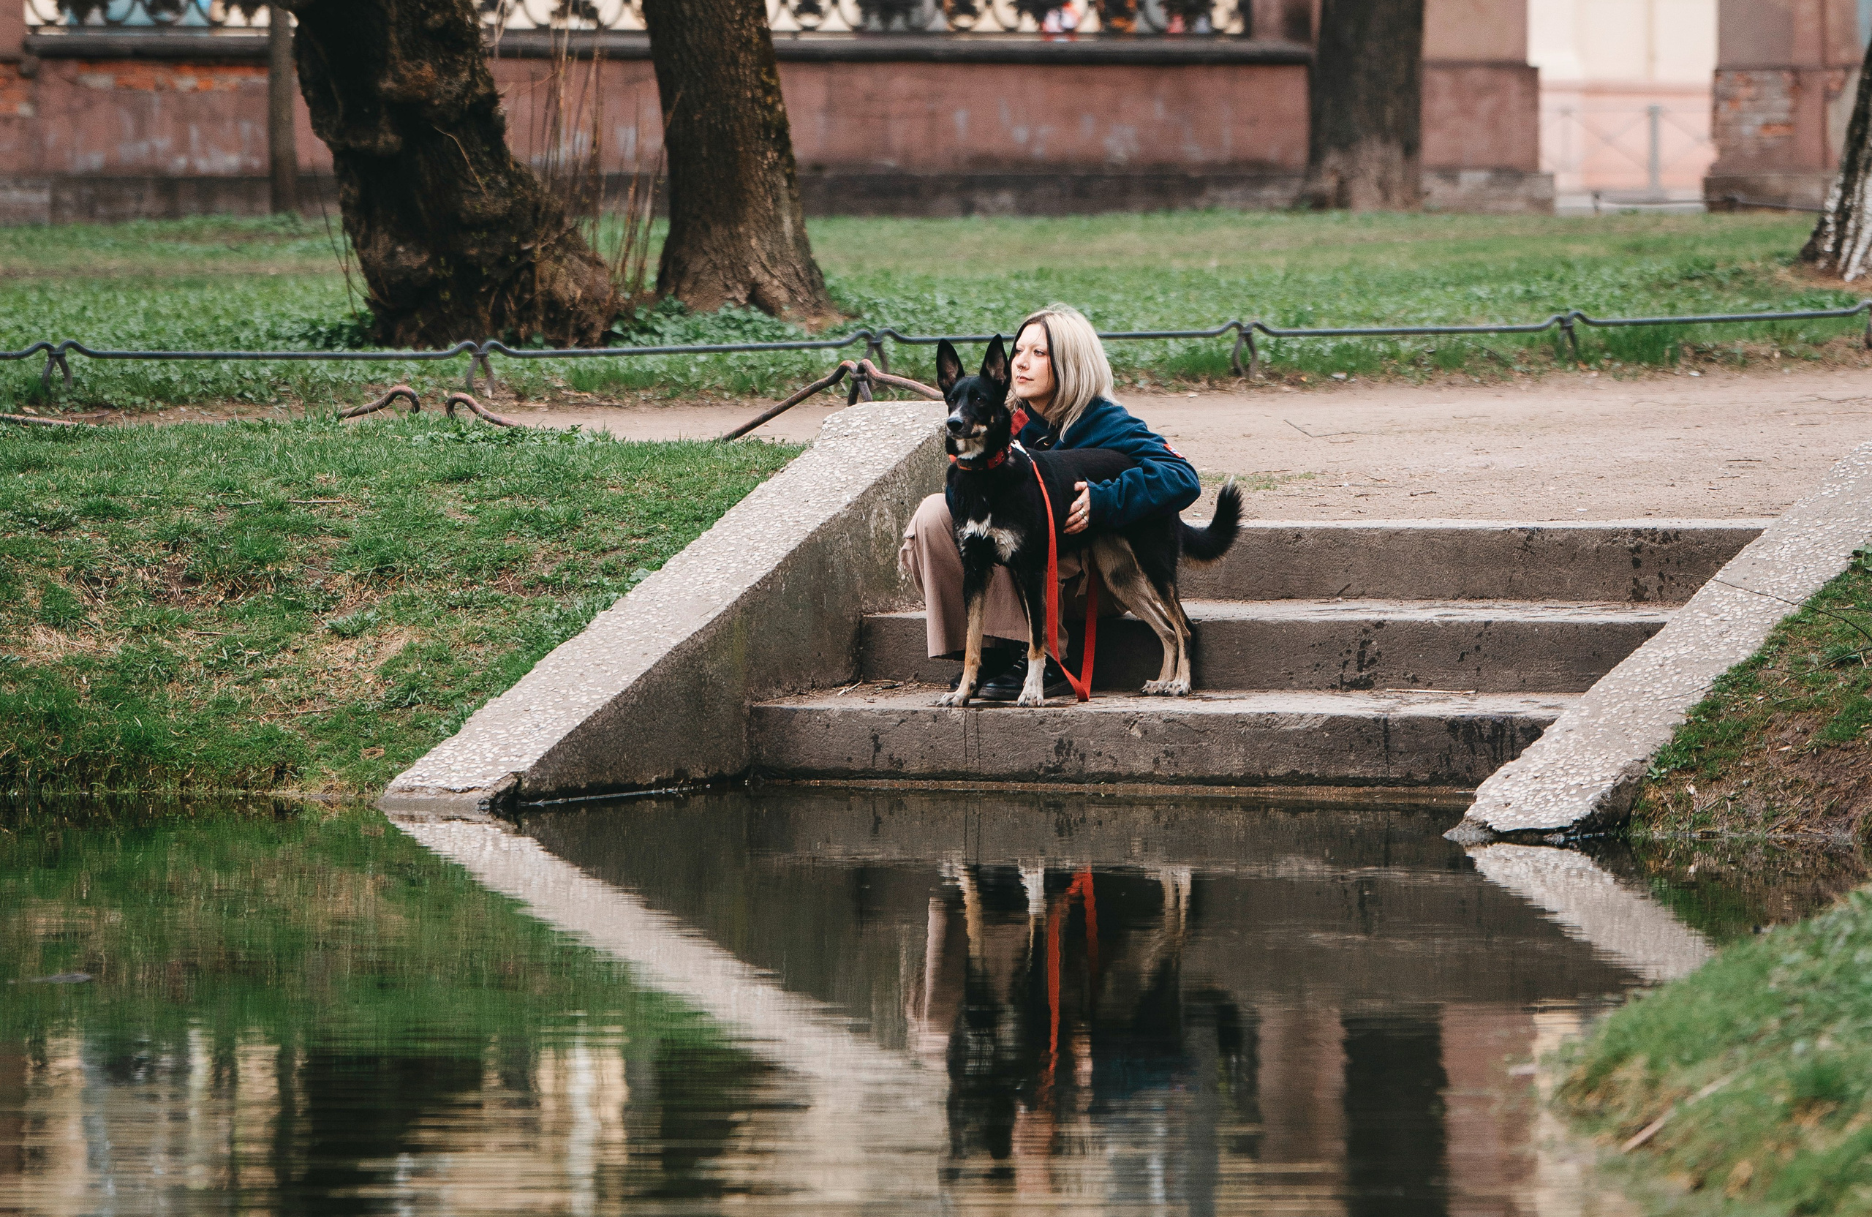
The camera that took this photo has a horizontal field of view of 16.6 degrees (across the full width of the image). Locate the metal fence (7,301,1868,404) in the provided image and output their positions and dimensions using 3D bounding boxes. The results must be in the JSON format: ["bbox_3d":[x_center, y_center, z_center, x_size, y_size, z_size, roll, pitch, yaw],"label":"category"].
[{"bbox_3d":[0.360,-1.049,25.700,9.200,0.230,0.080,-3,5,-34],"label":"metal fence"}]

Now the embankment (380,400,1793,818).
[{"bbox_3d":[0.500,-0.028,15.300,2.950,0.870,2.200,1,5,17],"label":"embankment"}]

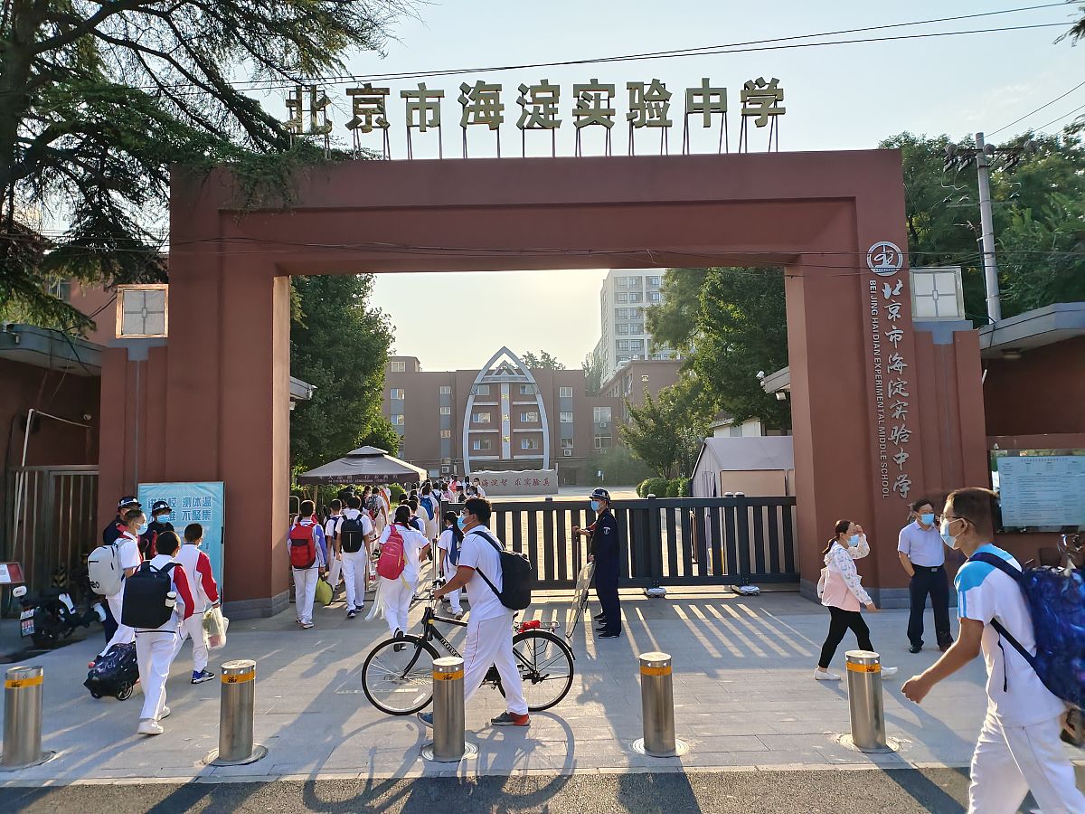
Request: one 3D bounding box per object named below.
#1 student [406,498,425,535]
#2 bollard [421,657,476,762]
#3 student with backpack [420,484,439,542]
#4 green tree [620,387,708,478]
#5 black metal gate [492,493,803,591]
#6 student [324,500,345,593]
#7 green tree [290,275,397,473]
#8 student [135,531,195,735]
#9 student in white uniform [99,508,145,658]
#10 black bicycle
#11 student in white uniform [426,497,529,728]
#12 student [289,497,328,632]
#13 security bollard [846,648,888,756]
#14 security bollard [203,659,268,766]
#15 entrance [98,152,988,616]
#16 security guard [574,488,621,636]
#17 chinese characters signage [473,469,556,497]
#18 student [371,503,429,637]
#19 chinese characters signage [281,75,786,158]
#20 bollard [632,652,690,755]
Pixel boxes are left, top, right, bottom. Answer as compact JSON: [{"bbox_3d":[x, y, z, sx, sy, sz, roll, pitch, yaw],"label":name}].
[{"bbox_3d":[-2.039,2.277,11.426,0.500,1.563,0.580,-1,-5,0],"label":"student"},{"bbox_3d":[-0.681,2.186,5.269,0.400,0.635,0.400,-1,-5,0],"label":"bollard"},{"bbox_3d":[-2.666,2.725,17.094,0.480,1.667,0.580,-1,-5,0],"label":"student with backpack"},{"bbox_3d":[7.135,2.179,42.006,5.014,6.555,5.014,-1,-5,0],"label":"green tree"},{"bbox_3d":[1.263,2.164,11.253,5.562,1.519,0.300,-1,-5,0],"label":"black metal gate"},{"bbox_3d":[-3.416,2.291,11.816,0.460,1.540,0.420,-2,-5,7],"label":"student"},{"bbox_3d":[-6.281,-0.309,20.117,4.800,8.300,4.800,-1,-5,0],"label":"green tree"},{"bbox_3d":[-3.009,1.746,5.691,0.480,1.530,0.500,-6,-7,40],"label":"student"},{"bbox_3d":[-4.464,1.935,7.575,0.620,1.699,0.480,0,-5,-10],"label":"student in white uniform"},{"bbox_3d":[-0.628,2.018,6.112,1.800,1.109,0.560,-1,-5,1],"label":"black bicycle"},{"bbox_3d":[-0.510,1.586,5.609,0.850,1.730,0.550,-1,-5,-2],"label":"student in white uniform"},{"bbox_3d":[-3.067,2.034,9.422,0.480,1.615,0.500,-2,-5,5],"label":"student"},{"bbox_3d":[2.252,2.030,4.987,0.226,0.620,0.226,-1,-5,0],"label":"security bollard"},{"bbox_3d":[-2.239,2.221,5.268,0.400,0.635,0.400,-1,-5,0],"label":"security bollard"},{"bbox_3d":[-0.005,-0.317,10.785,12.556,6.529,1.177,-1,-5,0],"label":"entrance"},{"bbox_3d":[0.661,1.825,8.565,0.500,1.725,0.500,0,-5,-13],"label":"security guard"},{"bbox_3d":[-2.109,5.934,57.000,6.863,2.073,0.900,-1,-5,0],"label":"chinese characters signage"},{"bbox_3d":[-1.710,2.000,8.635,0.620,1.626,0.600,-1,-5,0],"label":"student"},{"bbox_3d":[-0.128,-4.276,10.705,7.458,1.258,0.400,-1,-5,0],"label":"chinese characters signage"},{"bbox_3d":[0.847,2.149,5.247,0.400,0.635,0.400,-1,-5,0],"label":"bollard"}]

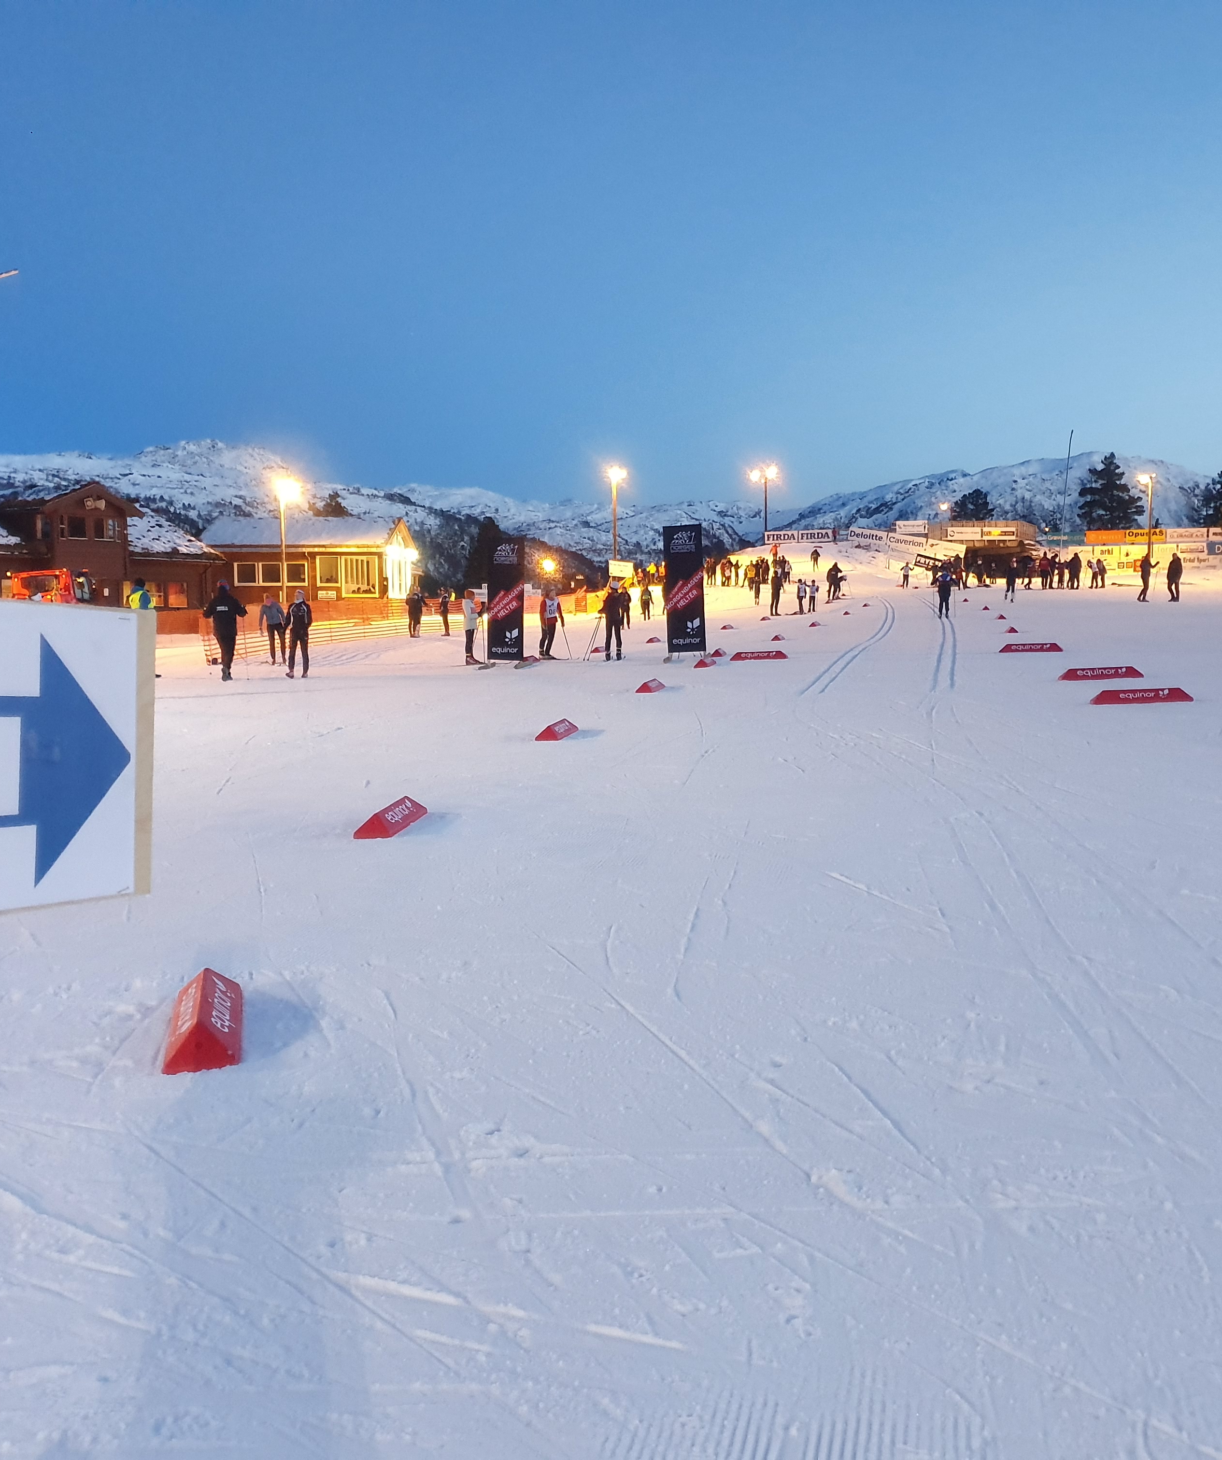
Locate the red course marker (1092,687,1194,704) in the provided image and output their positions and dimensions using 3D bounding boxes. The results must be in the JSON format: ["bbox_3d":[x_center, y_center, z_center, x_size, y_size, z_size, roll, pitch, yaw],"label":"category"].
[{"bbox_3d":[6.307,-0.405,17.300,1.170,0.150,0.285,-1,6,13],"label":"red course marker"}]

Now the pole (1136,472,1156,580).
[{"bbox_3d":[27.787,-10.553,76.000,0.800,5.800,0.900,3,7,37],"label":"pole"}]

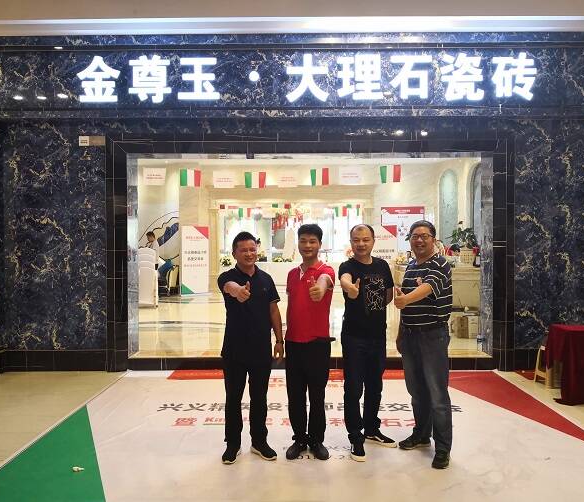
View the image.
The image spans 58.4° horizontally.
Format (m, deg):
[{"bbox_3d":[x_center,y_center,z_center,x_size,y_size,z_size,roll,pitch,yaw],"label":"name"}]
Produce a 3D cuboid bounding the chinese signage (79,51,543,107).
[{"bbox_3d":[0.176,-2.017,6.120,5.390,0.590,0.100,0,1,1],"label":"chinese signage"}]

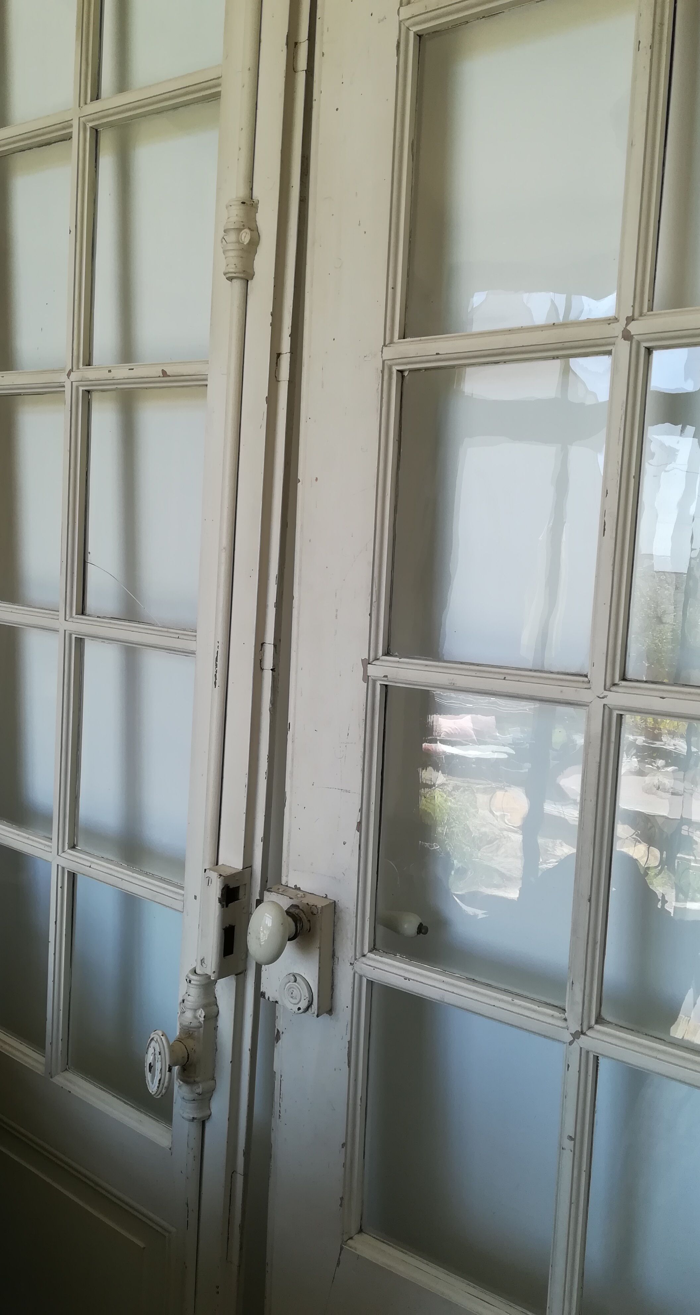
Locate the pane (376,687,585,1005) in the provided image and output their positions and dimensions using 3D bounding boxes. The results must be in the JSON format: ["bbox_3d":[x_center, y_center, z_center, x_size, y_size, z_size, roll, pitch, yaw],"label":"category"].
[{"bbox_3d":[0.117,0.171,0.933,0.208,0.270,0.006,6,6,35],"label":"pane"}]

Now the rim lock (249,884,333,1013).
[{"bbox_3d":[-0.072,0.302,0.990,0.072,0.112,0.090,6,6,35],"label":"rim lock"}]

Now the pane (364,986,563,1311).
[{"bbox_3d":[0.104,0.470,0.960,0.208,0.275,0.006,6,6,35],"label":"pane"}]

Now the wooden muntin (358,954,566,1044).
[{"bbox_3d":[0.104,0.320,0.940,0.229,0.028,0.033,6,6,35],"label":"wooden muntin"}]

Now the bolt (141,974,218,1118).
[{"bbox_3d":[-0.185,0.435,1.089,0.045,0.170,0.086,9,9,35],"label":"bolt"}]

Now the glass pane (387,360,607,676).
[{"bbox_3d":[0.131,-0.129,0.906,0.208,0.274,0.006,6,6,35],"label":"glass pane"}]

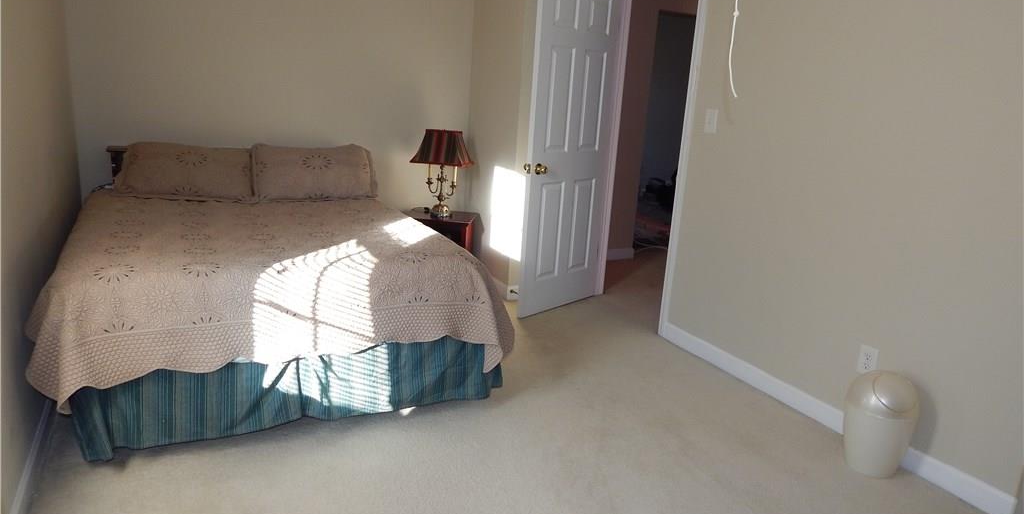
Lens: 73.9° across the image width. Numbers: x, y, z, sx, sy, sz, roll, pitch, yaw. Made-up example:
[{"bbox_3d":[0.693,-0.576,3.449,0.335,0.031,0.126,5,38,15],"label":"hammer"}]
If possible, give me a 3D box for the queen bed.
[{"bbox_3d":[-1.227,-0.014,3.499,1.740,0.960,2.120,-4,16,-27],"label":"queen bed"}]

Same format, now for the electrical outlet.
[{"bbox_3d":[1.495,0.433,2.857,0.010,0.118,0.077,-4,16,-27],"label":"electrical outlet"}]

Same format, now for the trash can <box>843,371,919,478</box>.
[{"bbox_3d":[1.448,0.647,2.699,0.255,0.402,0.255,5,14,5],"label":"trash can"}]

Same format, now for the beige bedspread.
[{"bbox_3d":[-1.208,0.059,3.460,1.780,0.460,2.020,-4,16,-27],"label":"beige bedspread"}]

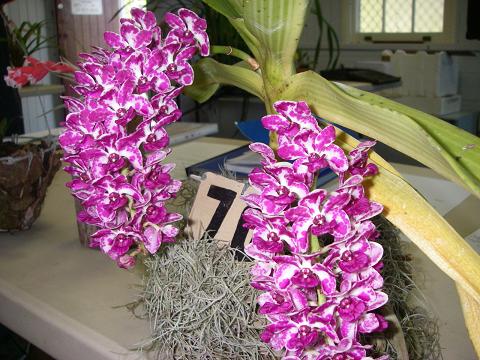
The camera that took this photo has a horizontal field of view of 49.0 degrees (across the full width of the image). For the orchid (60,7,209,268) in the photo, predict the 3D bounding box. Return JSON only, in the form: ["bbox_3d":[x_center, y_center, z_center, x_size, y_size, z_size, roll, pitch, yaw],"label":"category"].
[{"bbox_3d":[-0.090,-0.036,0.450,0.120,0.215,0.108,-3,13,-5],"label":"orchid"}]

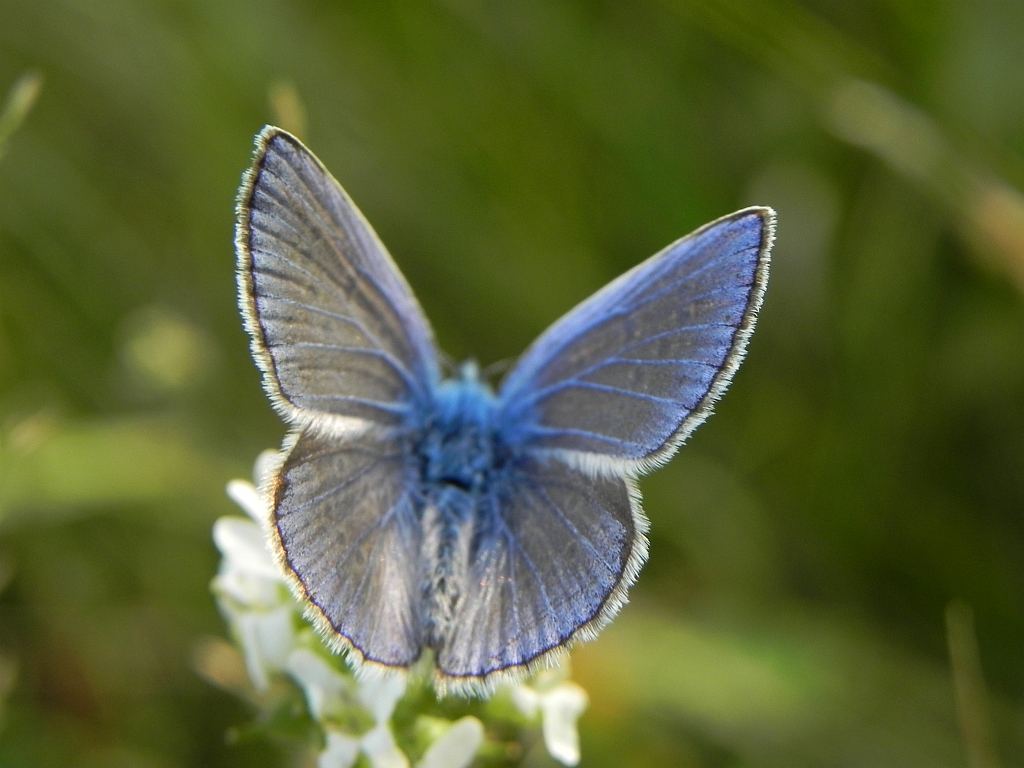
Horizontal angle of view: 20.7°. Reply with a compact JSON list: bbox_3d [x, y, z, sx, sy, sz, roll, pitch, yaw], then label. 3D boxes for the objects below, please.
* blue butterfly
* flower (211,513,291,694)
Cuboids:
[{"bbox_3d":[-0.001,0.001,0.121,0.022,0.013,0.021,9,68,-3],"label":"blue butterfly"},{"bbox_3d":[-0.012,0.010,0.127,0.005,0.007,0.004,15,30,26],"label":"flower"}]

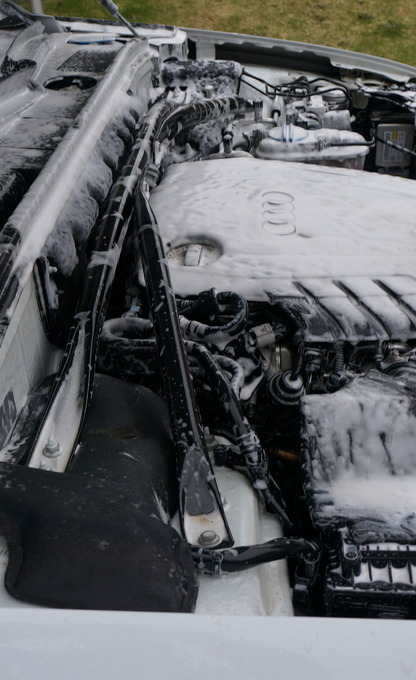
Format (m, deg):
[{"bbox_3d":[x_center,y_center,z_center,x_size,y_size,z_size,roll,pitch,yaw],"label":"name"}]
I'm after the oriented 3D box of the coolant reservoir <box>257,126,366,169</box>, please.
[{"bbox_3d":[0.186,-0.332,1.503,0.205,0.155,0.150,-1,37,1],"label":"coolant reservoir"}]

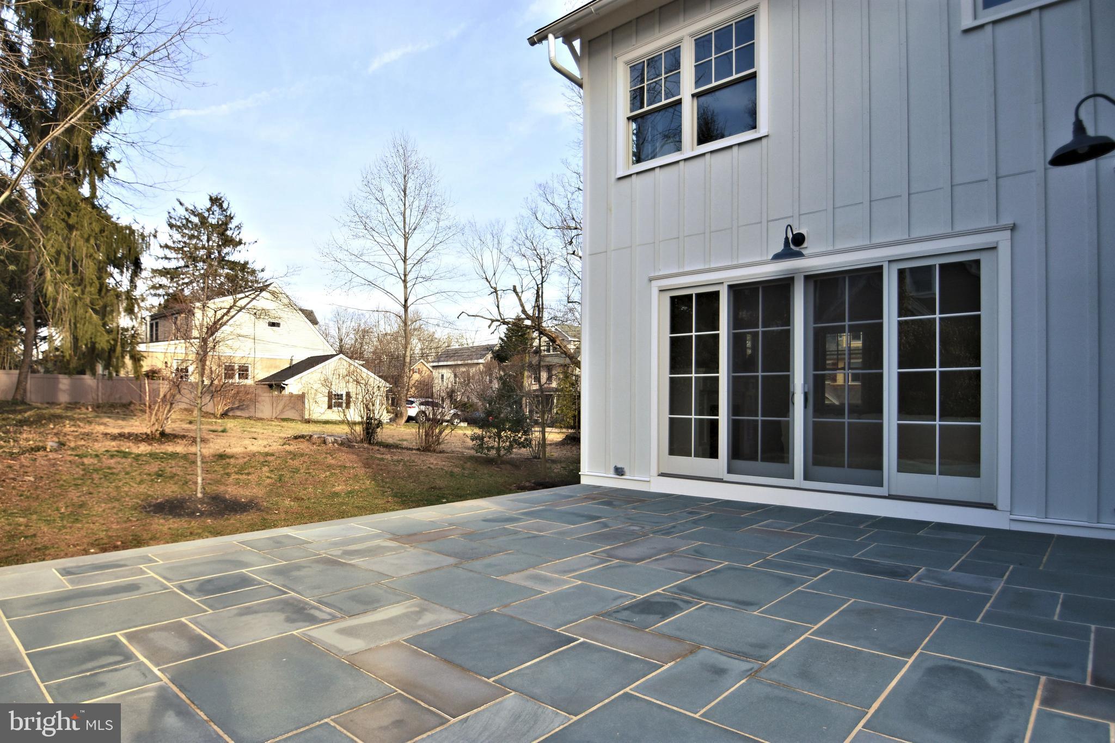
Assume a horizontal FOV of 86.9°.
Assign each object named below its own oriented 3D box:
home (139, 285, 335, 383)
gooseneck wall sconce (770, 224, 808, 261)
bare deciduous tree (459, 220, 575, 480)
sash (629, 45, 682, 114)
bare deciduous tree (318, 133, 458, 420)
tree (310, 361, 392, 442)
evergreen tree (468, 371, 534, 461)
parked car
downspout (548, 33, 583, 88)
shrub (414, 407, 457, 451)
[{"bbox_3d":[-24.482,-2.363,45.000,10.000,8.400,13.000,-2,-4,45],"label":"home"},{"bbox_3d":[2.509,-1.397,6.360,0.360,0.380,0.520,-2,-4,38],"label":"gooseneck wall sconce"},{"bbox_3d":[-0.709,-0.434,10.300,1.950,4.500,1.800,0,-3,0],"label":"bare deciduous tree"},{"bbox_3d":[1.279,-3.835,7.750,0.760,0.710,0.050,-2,-4,38],"label":"sash"},{"bbox_3d":[-10.169,-5.593,35.500,8.400,17.400,8.000,0,-3,0],"label":"bare deciduous tree"},{"bbox_3d":[-6.258,0.935,17.800,2.450,2.550,2.200,0,-3,0],"label":"tree"},{"bbox_3d":[-1.270,0.998,13.100,1.400,1.950,1.350,0,-3,0],"label":"evergreen tree"},{"bbox_3d":[-7.966,2.552,37.500,4.600,1.680,1.850,3,-4,-42],"label":"parked car"},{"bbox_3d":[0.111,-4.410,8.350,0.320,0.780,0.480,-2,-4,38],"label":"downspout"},{"bbox_3d":[-3.277,1.544,15.700,1.150,1.200,1.100,0,-3,0],"label":"shrub"}]

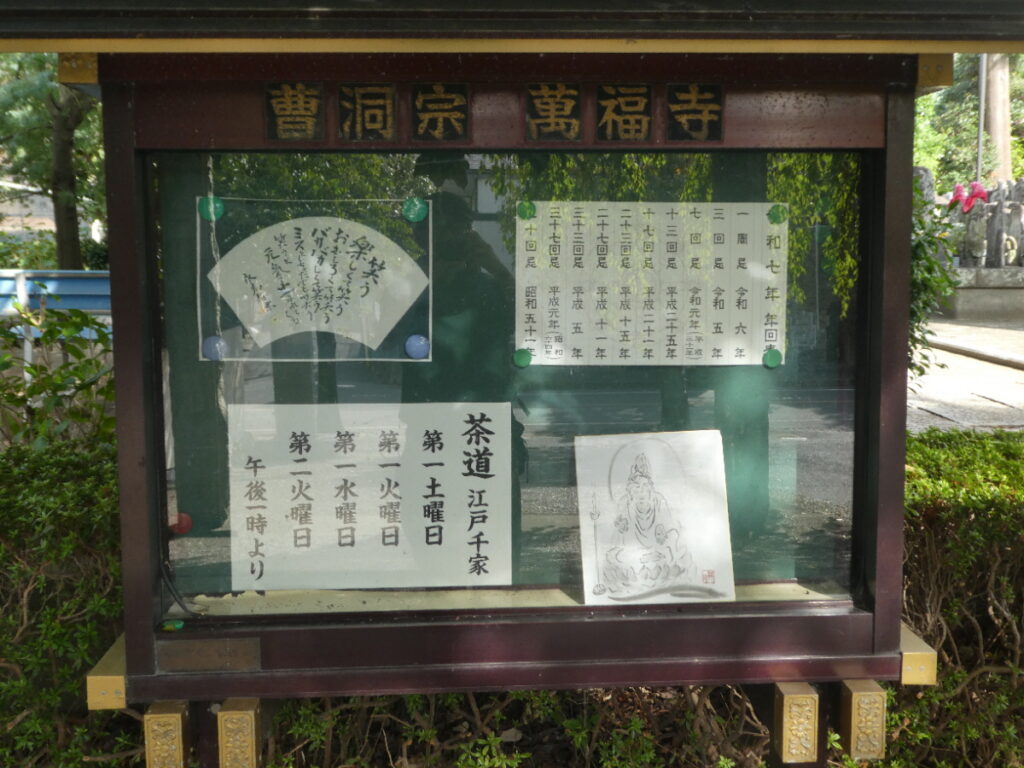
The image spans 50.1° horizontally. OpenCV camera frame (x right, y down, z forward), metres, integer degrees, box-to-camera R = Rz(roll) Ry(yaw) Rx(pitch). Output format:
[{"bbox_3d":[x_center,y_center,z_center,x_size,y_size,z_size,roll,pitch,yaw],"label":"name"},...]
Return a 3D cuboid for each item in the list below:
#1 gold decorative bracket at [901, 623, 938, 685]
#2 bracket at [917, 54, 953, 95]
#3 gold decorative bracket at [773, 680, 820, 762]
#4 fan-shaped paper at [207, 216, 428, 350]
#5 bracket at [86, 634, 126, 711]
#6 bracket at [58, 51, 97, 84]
[{"bbox_3d":[0.595,0.409,1.711,0.052,0.050,0.200,-1,6,-3],"label":"gold decorative bracket"},{"bbox_3d":[0.585,-0.450,1.624,0.050,0.050,0.200,-1,6,-3],"label":"bracket"},{"bbox_3d":[0.411,0.490,1.587,0.050,0.101,0.047,-1,6,-3],"label":"gold decorative bracket"},{"bbox_3d":[-0.299,-0.155,1.696,0.340,0.205,0.005,-1,6,-3],"label":"fan-shaped paper"},{"bbox_3d":[-0.579,0.426,1.646,0.053,0.049,0.200,-1,6,-3],"label":"bracket"},{"bbox_3d":[-0.585,-0.437,1.558,0.051,0.050,0.200,-1,6,-3],"label":"bracket"}]

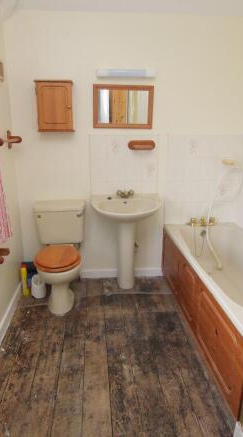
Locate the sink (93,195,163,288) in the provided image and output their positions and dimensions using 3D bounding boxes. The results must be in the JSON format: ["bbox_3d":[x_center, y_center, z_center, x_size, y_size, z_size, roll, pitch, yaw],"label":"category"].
[{"bbox_3d":[0.043,0.249,2.643,0.582,0.833,0.518,-1,16,-5],"label":"sink"}]

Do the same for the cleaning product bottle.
[{"bbox_3d":[-0.829,0.525,2.620,0.065,0.305,0.065,-1,16,-5],"label":"cleaning product bottle"}]

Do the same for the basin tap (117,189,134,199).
[{"bbox_3d":[0.033,-0.214,2.639,0.150,0.085,0.120,-1,16,-5],"label":"basin tap"}]

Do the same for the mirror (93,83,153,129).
[{"bbox_3d":[0.021,-0.935,2.559,0.502,0.350,0.022,-1,16,-5],"label":"mirror"}]

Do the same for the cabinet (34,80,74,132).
[{"bbox_3d":[-0.530,-0.901,2.458,0.297,0.382,0.130,-1,16,-5],"label":"cabinet"}]

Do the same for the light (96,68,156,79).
[{"bbox_3d":[0.039,-1.170,2.462,0.478,0.070,0.080,-1,16,-5],"label":"light"}]

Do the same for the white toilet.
[{"bbox_3d":[-0.500,0.304,2.515,0.425,0.793,0.685,-1,16,-5],"label":"white toilet"}]

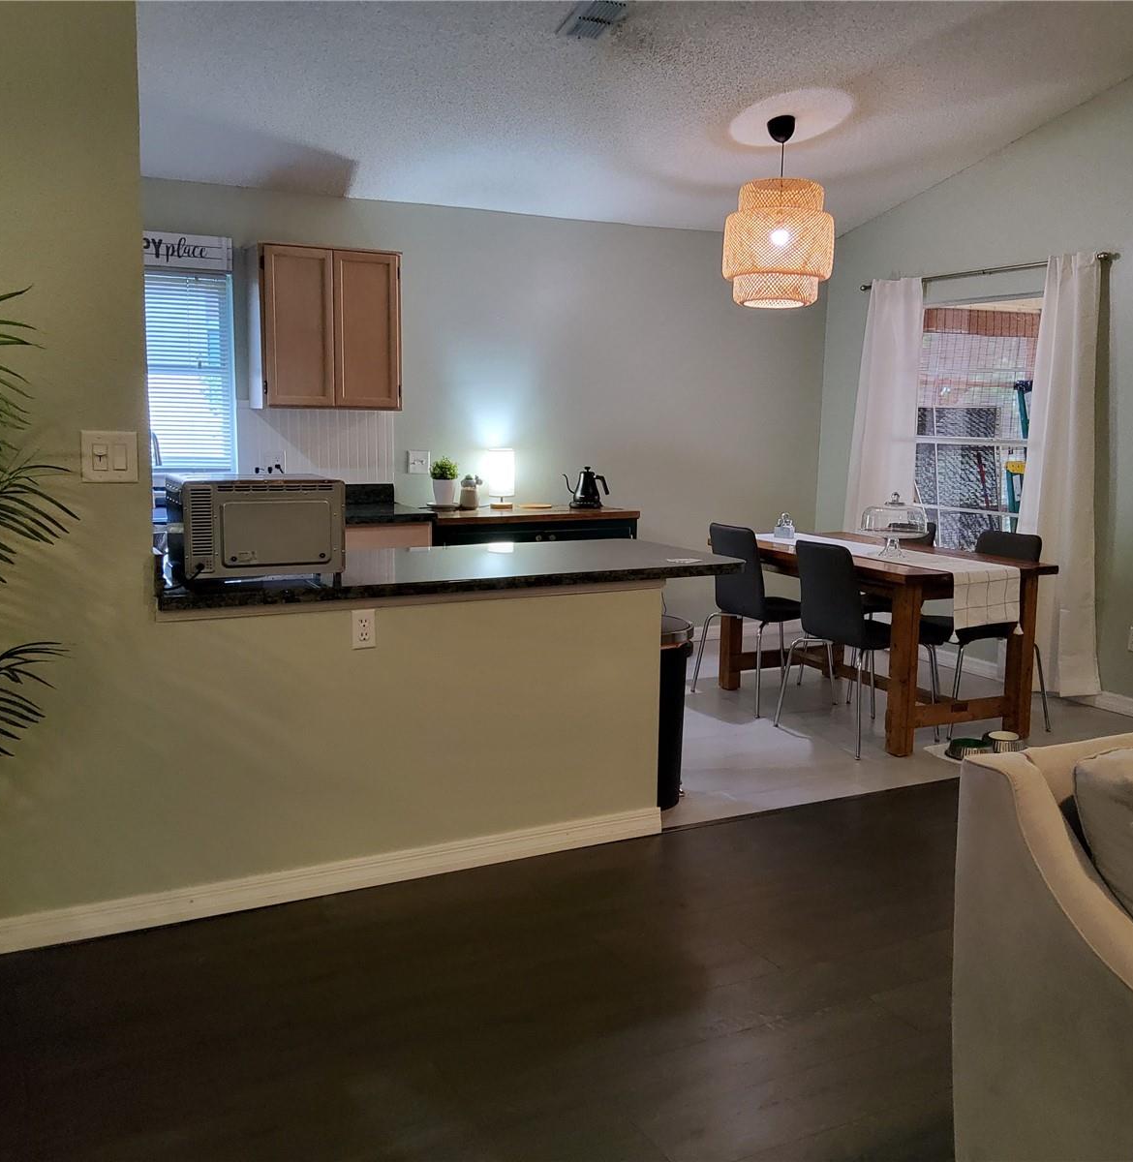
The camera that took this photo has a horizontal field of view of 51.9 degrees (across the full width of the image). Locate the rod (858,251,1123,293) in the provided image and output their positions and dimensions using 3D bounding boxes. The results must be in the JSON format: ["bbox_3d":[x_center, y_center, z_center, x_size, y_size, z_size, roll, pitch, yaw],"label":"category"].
[{"bbox_3d":[2.172,-1.630,6.197,0.115,0.050,1.710,-4,9,-27],"label":"rod"}]

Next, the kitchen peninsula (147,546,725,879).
[{"bbox_3d":[-0.417,0.387,3.904,1.909,0.913,0.820,-4,9,-27],"label":"kitchen peninsula"}]

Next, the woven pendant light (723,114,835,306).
[{"bbox_3d":[0.968,-1.673,5.260,0.510,0.850,0.510,1,8,0],"label":"woven pendant light"}]

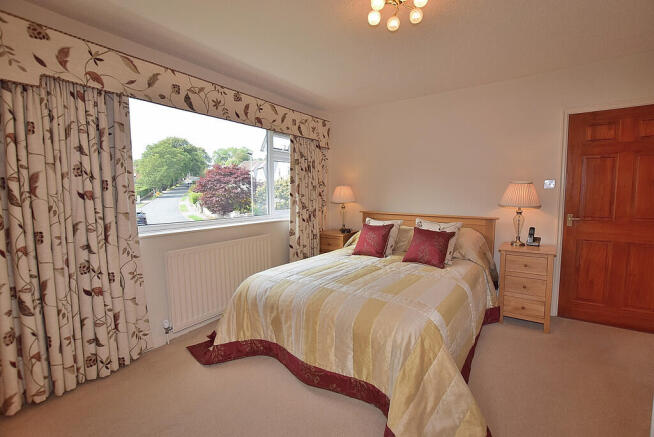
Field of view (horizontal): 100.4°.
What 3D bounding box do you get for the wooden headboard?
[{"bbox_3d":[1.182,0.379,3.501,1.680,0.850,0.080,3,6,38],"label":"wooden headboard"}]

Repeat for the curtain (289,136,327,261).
[{"bbox_3d":[-0.205,-0.077,3.595,0.160,1.980,0.700,3,6,38],"label":"curtain"}]

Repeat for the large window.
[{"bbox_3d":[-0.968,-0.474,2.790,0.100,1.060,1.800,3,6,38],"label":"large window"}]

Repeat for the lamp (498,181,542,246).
[{"bbox_3d":[1.891,-0.032,2.681,0.335,0.650,0.335,3,6,38],"label":"lamp"}]

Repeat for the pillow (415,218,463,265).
[{"bbox_3d":[1.094,0.223,2.728,0.440,0.440,0.140,3,-20,38],"label":"pillow"}]

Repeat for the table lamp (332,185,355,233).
[{"bbox_3d":[0.252,-0.133,3.945,0.335,0.655,0.335,-1,5,0],"label":"table lamp"}]

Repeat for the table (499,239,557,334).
[{"bbox_3d":[1.947,0.647,2.678,0.410,0.690,0.430,3,6,38],"label":"table"}]

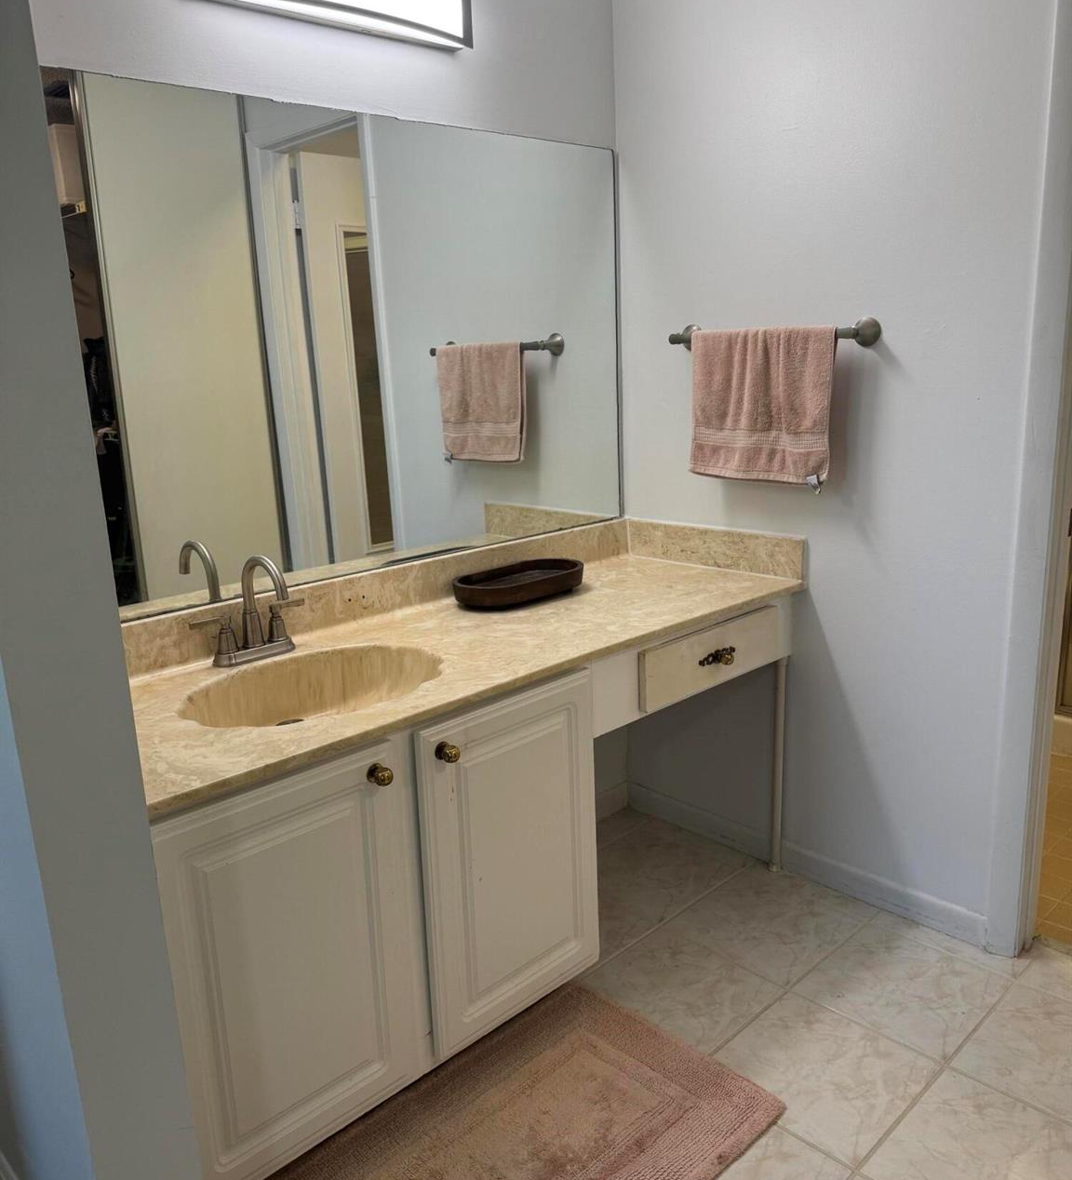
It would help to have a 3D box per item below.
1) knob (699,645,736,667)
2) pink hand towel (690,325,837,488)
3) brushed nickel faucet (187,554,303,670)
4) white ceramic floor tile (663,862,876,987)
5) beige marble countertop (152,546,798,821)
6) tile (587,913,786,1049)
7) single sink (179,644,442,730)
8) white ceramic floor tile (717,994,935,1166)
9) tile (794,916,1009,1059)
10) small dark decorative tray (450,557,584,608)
[{"bbox_3d":[0.407,0.148,2.138,0.128,0.033,0.037,-15,19,-41],"label":"knob"},{"bbox_3d":[0.505,-0.420,2.241,0.053,0.341,0.383,-15,19,-41],"label":"pink hand towel"},{"bbox_3d":[-0.508,0.040,1.848,0.238,0.196,0.174,-15,19,-41],"label":"brushed nickel faucet"},{"bbox_3d":[0.538,0.773,2.300,0.348,0.010,0.330,-15,19,-41],"label":"white ceramic floor tile"},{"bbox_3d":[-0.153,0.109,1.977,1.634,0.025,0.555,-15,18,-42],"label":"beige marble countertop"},{"bbox_3d":[0.289,0.841,2.071,0.330,0.010,0.330,-15,18,-42],"label":"tile"},{"bbox_3d":[-0.385,0.222,1.767,0.475,0.126,0.360,-15,18,-42],"label":"single sink"},{"bbox_3d":[0.520,0.888,1.838,0.330,0.010,0.330,-15,18,-42],"label":"white ceramic floor tile"},{"bbox_3d":[0.758,0.826,2.056,0.328,0.010,0.326,-15,19,-41],"label":"tile"},{"bbox_3d":[-0.040,-0.012,2.285,0.328,0.057,0.183,-15,18,-42],"label":"small dark decorative tray"}]

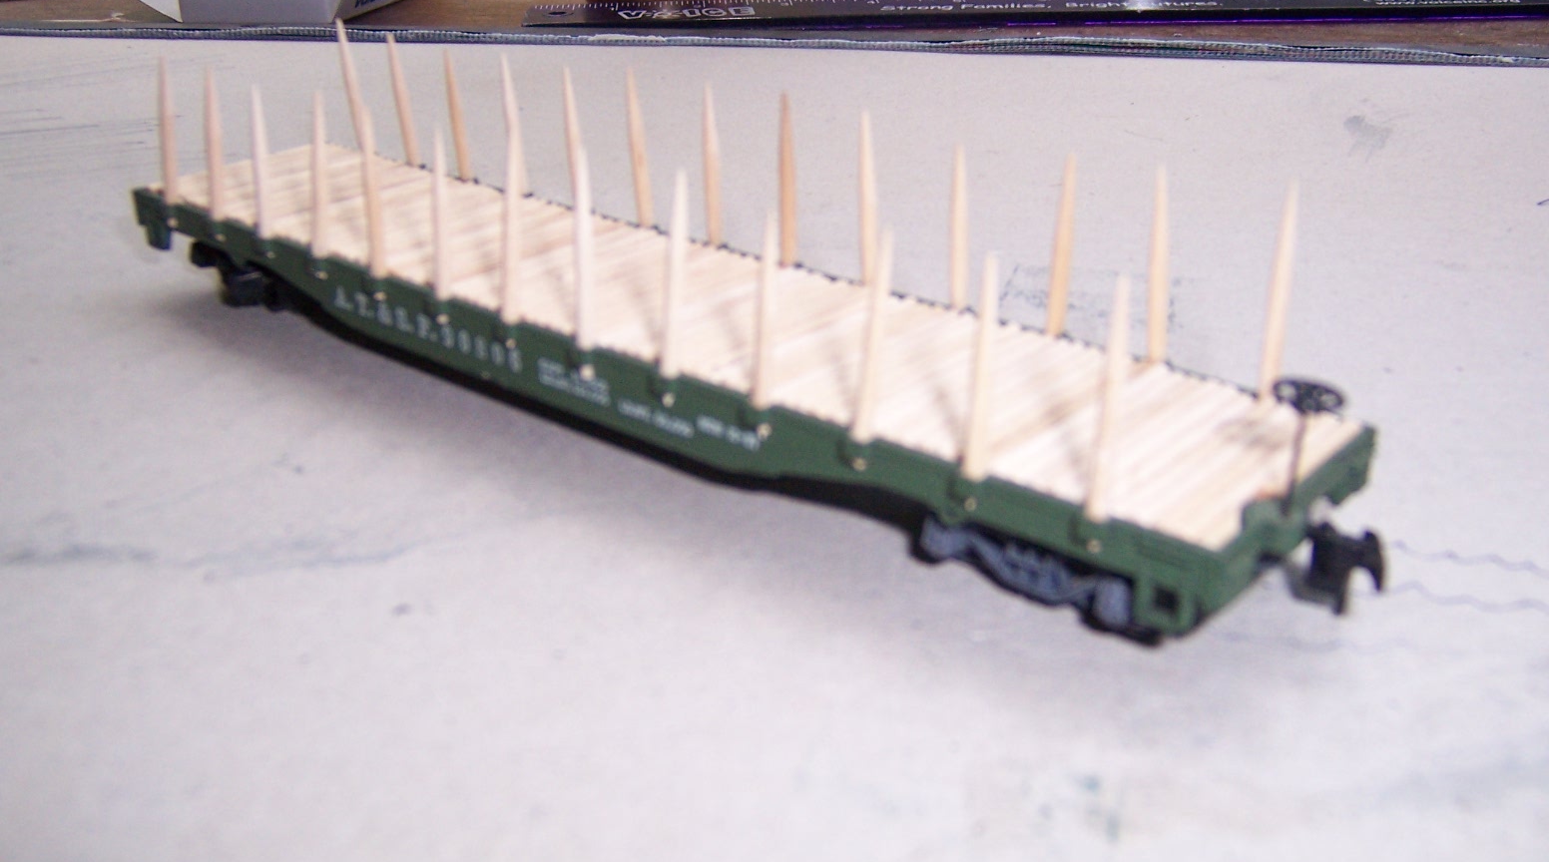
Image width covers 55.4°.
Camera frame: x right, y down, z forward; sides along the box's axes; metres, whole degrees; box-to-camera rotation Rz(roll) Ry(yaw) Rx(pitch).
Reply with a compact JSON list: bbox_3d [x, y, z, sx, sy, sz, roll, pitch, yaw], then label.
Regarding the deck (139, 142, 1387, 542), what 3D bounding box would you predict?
[{"bbox_3d":[-0.020,-0.018,0.187,0.177,0.003,0.033,20,32,36],"label":"deck"}]

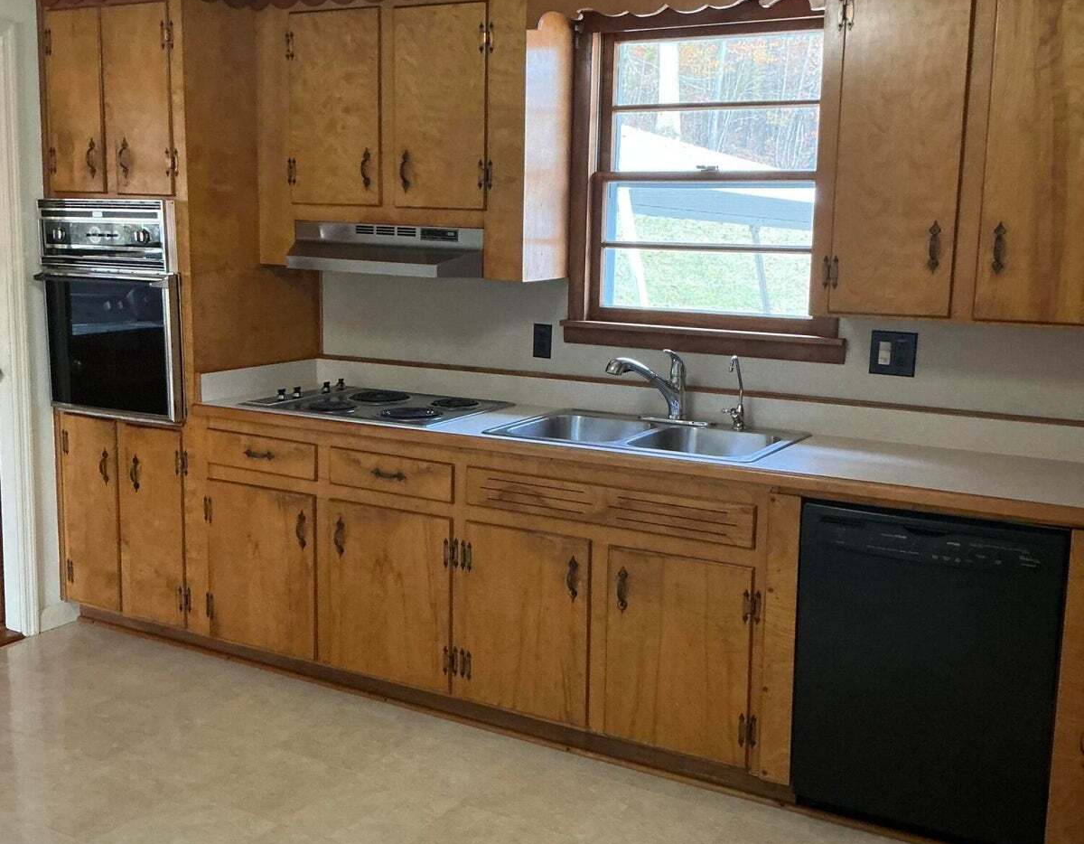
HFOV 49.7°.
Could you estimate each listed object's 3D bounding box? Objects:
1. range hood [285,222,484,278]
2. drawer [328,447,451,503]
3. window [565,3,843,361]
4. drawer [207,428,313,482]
[{"bbox_3d":[-0.475,-0.576,3.877,0.752,0.160,0.440,6,11,28],"label":"range hood"},{"bbox_3d":[-0.351,0.124,3.726,0.457,0.122,0.490,6,11,28],"label":"drawer"},{"bbox_3d":[0.506,-0.745,3.580,0.931,1.057,0.120,6,11,28],"label":"window"},{"bbox_3d":[-0.797,0.072,3.963,0.460,0.124,0.490,6,11,28],"label":"drawer"}]

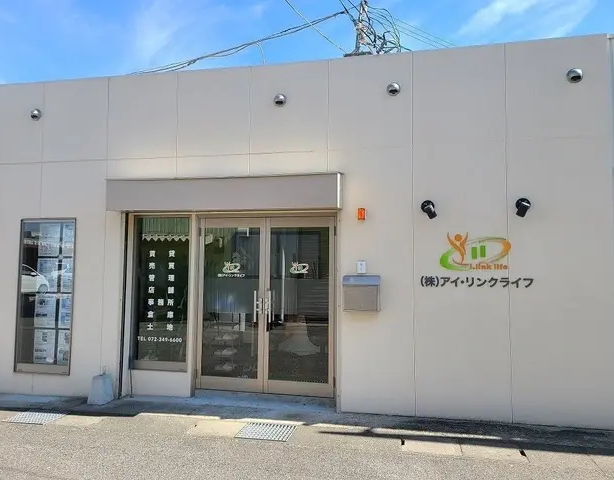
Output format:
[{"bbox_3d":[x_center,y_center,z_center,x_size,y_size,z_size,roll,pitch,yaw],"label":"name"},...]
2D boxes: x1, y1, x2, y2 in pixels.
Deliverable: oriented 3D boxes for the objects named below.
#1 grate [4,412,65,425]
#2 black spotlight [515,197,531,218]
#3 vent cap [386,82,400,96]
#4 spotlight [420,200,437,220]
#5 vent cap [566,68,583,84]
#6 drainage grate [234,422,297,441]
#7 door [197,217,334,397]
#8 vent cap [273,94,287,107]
[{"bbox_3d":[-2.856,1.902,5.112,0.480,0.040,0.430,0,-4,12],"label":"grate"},{"bbox_3d":[2.171,-0.321,4.815,0.150,0.180,0.170,0,-4,12],"label":"black spotlight"},{"bbox_3d":[0.941,-1.630,5.207,0.142,0.138,0.085,0,-4,12],"label":"vent cap"},{"bbox_3d":[1.271,-0.314,4.998,0.150,0.180,0.170,0,-4,12],"label":"spotlight"},{"bbox_3d":[2.704,-1.656,4.850,0.142,0.138,0.085,0,-4,12],"label":"vent cap"},{"bbox_3d":[-0.393,1.900,4.703,0.500,0.040,0.450,0,-4,12],"label":"drainage grate"},{"bbox_3d":[-0.505,0.756,5.687,1.661,2.075,0.080,0,-4,12],"label":"door"},{"bbox_3d":[-0.300,-1.584,5.457,0.142,0.138,0.085,0,-4,12],"label":"vent cap"}]

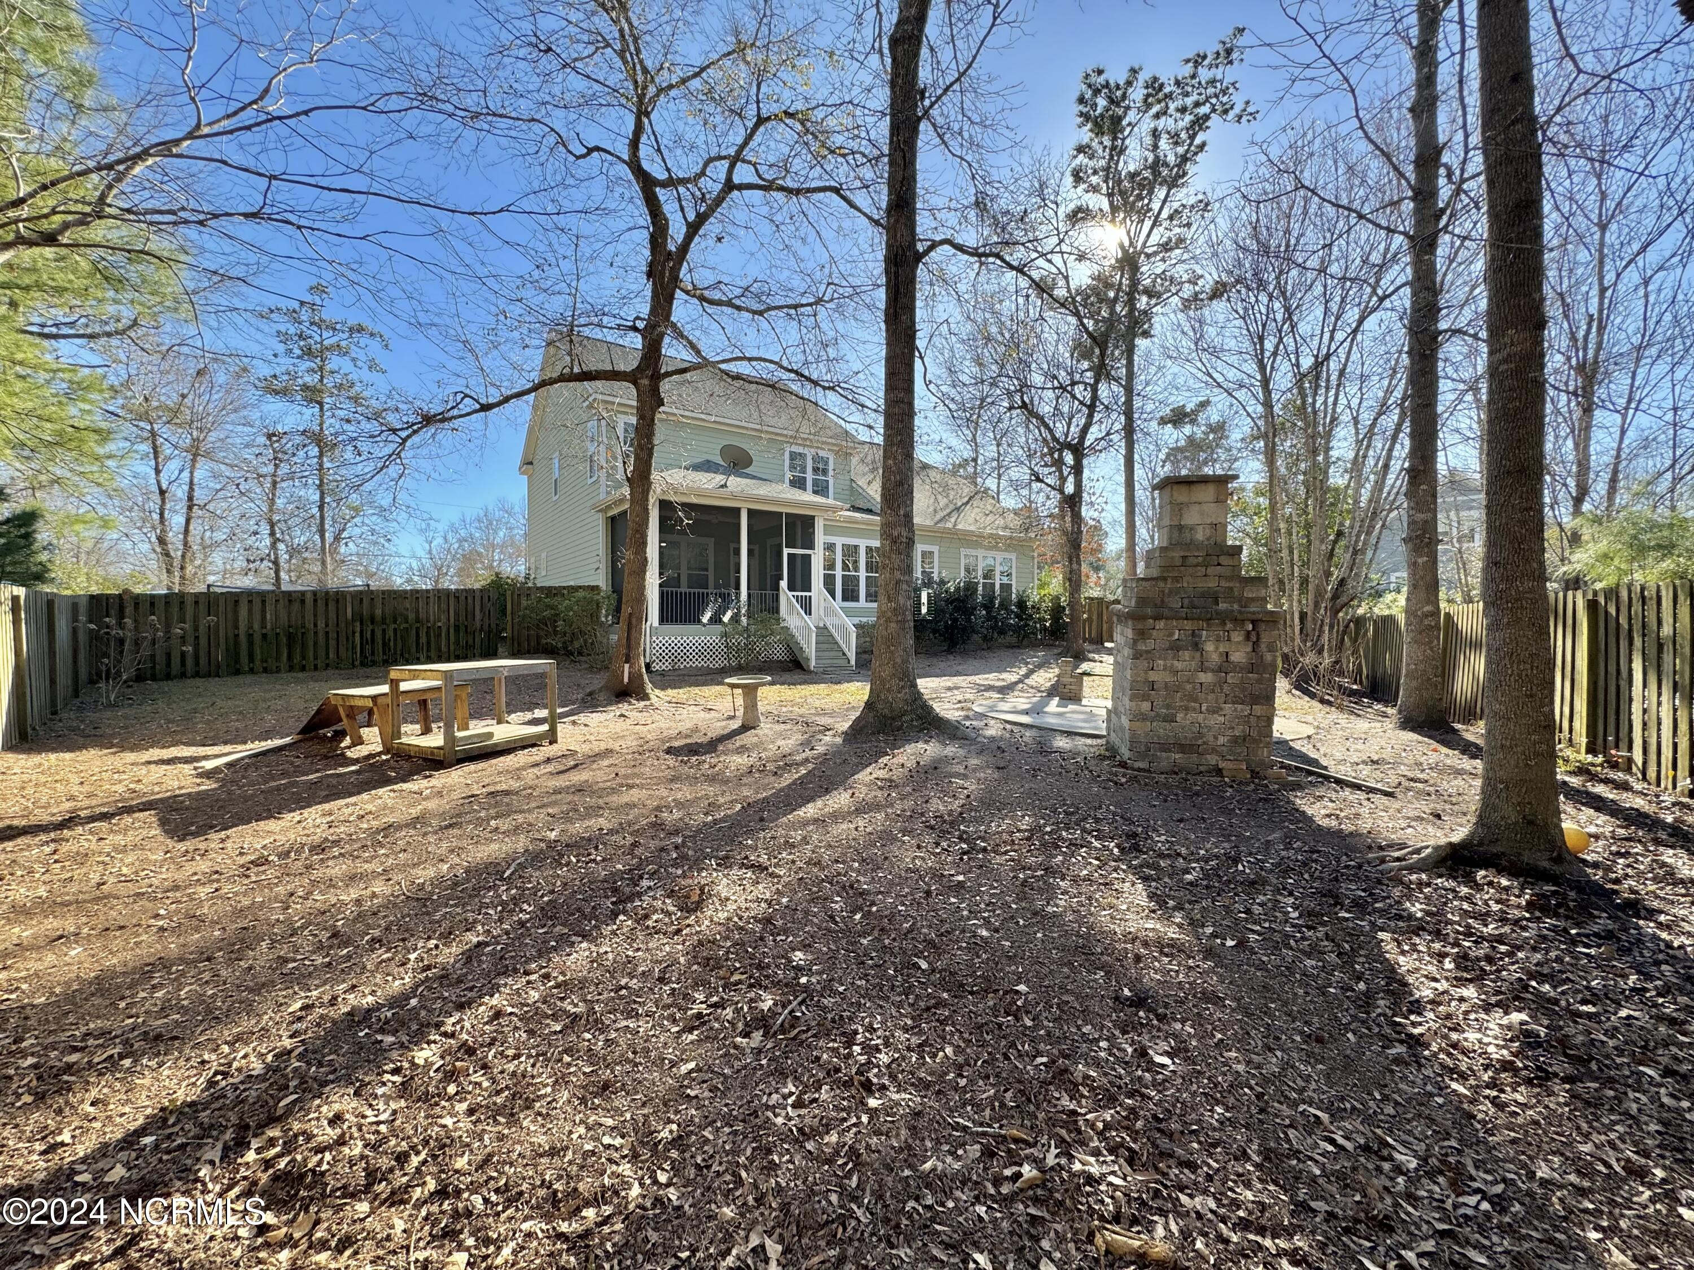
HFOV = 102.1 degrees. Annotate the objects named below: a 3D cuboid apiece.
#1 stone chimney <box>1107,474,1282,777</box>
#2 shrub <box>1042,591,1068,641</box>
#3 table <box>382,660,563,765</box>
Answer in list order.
[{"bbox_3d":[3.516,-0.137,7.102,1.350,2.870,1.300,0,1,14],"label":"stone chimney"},{"bbox_3d":[7.783,-0.700,25.493,1.050,1.850,1.050,0,1,-35],"label":"shrub"},{"bbox_3d":[-3.990,0.789,7.420,0.900,0.930,1.280,0,1,24],"label":"table"}]

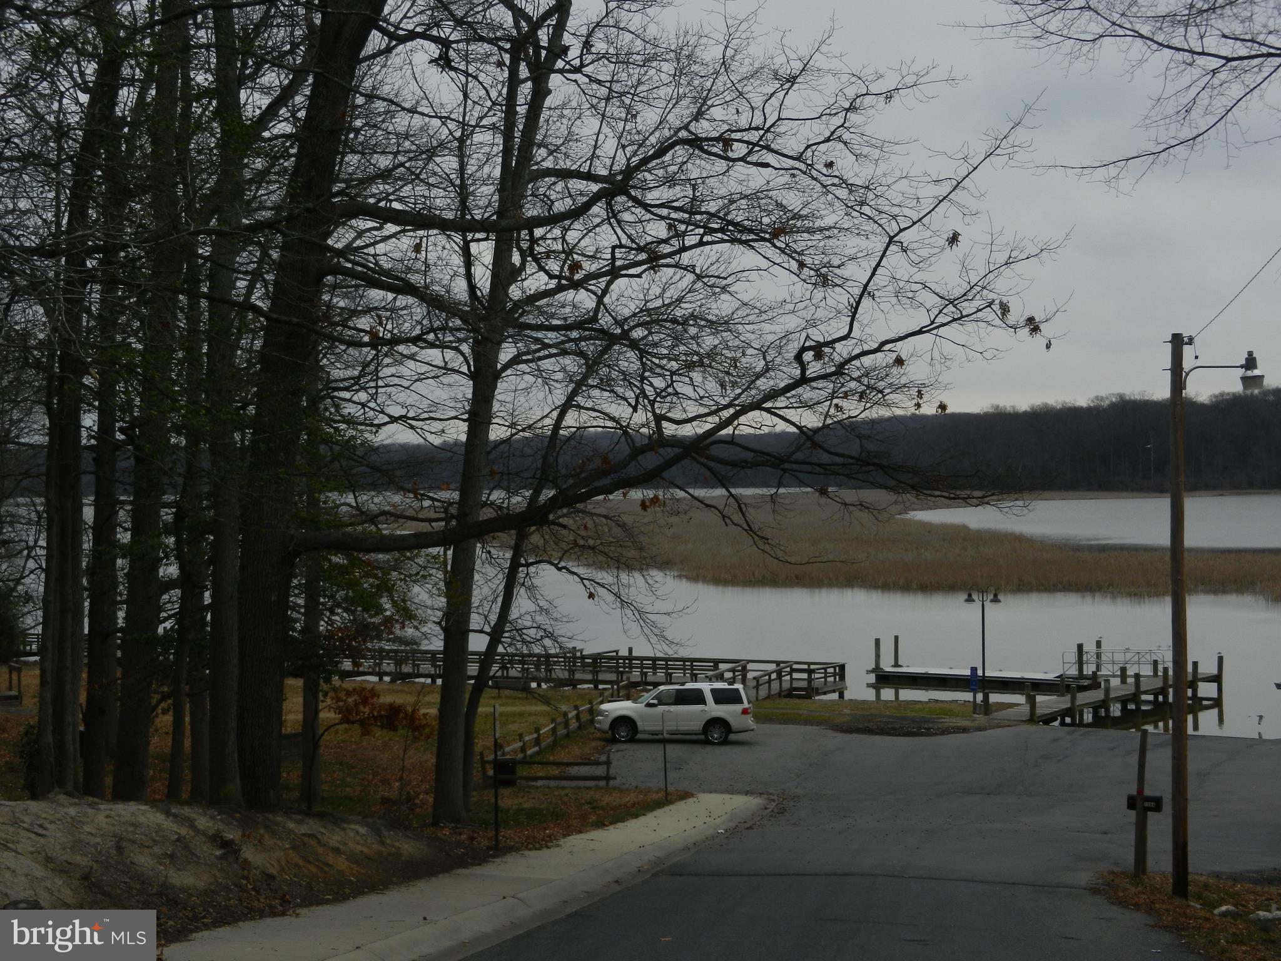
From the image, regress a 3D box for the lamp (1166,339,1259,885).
[{"bbox_3d":[7.870,1.883,30.500,1.290,7.770,0.360,0,0,0],"label":"lamp"}]

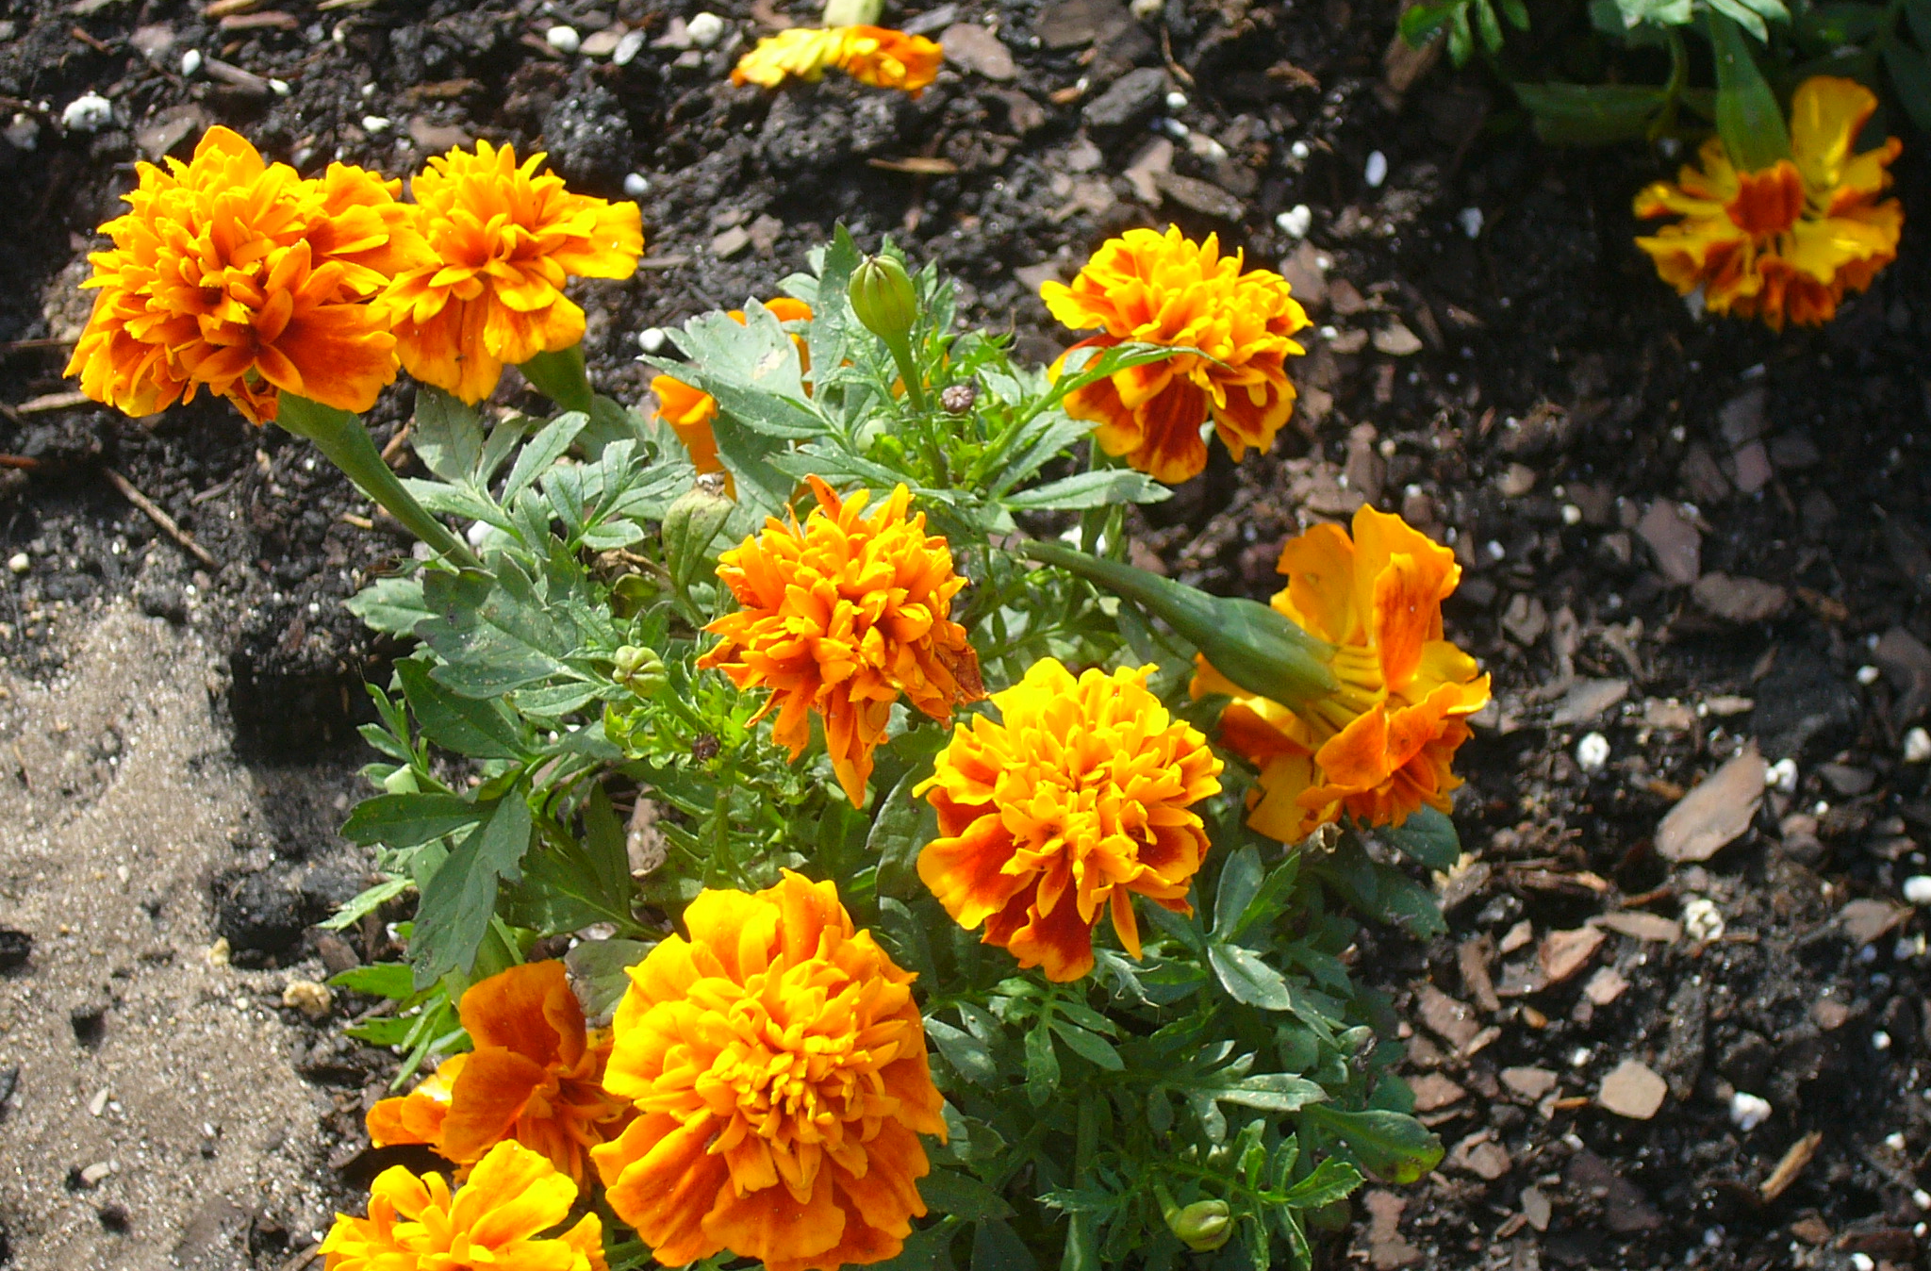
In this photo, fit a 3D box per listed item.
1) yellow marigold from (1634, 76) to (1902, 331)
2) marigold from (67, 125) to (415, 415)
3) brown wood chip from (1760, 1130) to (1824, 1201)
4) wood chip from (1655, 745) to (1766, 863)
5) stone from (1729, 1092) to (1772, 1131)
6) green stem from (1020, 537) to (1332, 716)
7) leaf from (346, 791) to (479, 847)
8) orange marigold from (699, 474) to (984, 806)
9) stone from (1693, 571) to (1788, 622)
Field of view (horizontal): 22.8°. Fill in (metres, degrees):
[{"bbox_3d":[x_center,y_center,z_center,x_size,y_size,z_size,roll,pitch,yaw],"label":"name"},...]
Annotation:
[{"bbox_3d":[0.162,-0.086,0.970,0.053,0.032,0.047,-3,52,4],"label":"yellow marigold"},{"bbox_3d":[-0.116,-0.058,0.775,0.057,0.037,0.057,-34,44,0],"label":"marigold"},{"bbox_3d":[0.141,0.090,0.820,0.004,0.004,0.017,34,58,25],"label":"brown wood chip"},{"bbox_3d":[0.133,0.032,0.848,0.028,0.004,0.011,-39,67,-20],"label":"wood chip"},{"bbox_3d":[0.143,0.087,0.874,0.007,0.006,0.007,0,50,0],"label":"stone"},{"bbox_3d":[0.033,-0.002,0.755,0.056,0.013,0.013,23,5,-12],"label":"green stem"},{"bbox_3d":[-0.092,0.030,0.798,0.023,0.005,0.010,-7,57,-5],"label":"leaf"},{"bbox_3d":[-0.021,0.001,0.806,0.047,0.036,0.052,1,61,-1],"label":"orange marigold"},{"bbox_3d":[0.145,-0.007,0.902,0.015,0.007,0.009,22,52,19],"label":"stone"}]

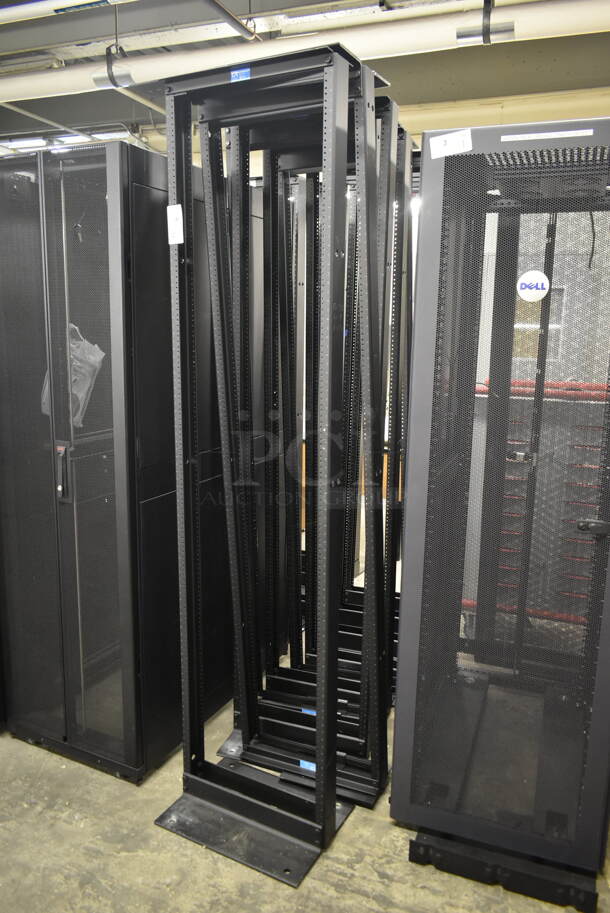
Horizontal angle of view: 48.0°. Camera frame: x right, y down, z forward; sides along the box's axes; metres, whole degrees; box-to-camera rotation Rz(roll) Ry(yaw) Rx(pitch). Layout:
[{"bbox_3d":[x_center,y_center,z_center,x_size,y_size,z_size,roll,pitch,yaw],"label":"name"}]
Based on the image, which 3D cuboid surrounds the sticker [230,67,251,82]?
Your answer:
[{"bbox_3d":[-0.162,-0.959,1.726,0.058,0.025,0.002,6,12,27],"label":"sticker"}]

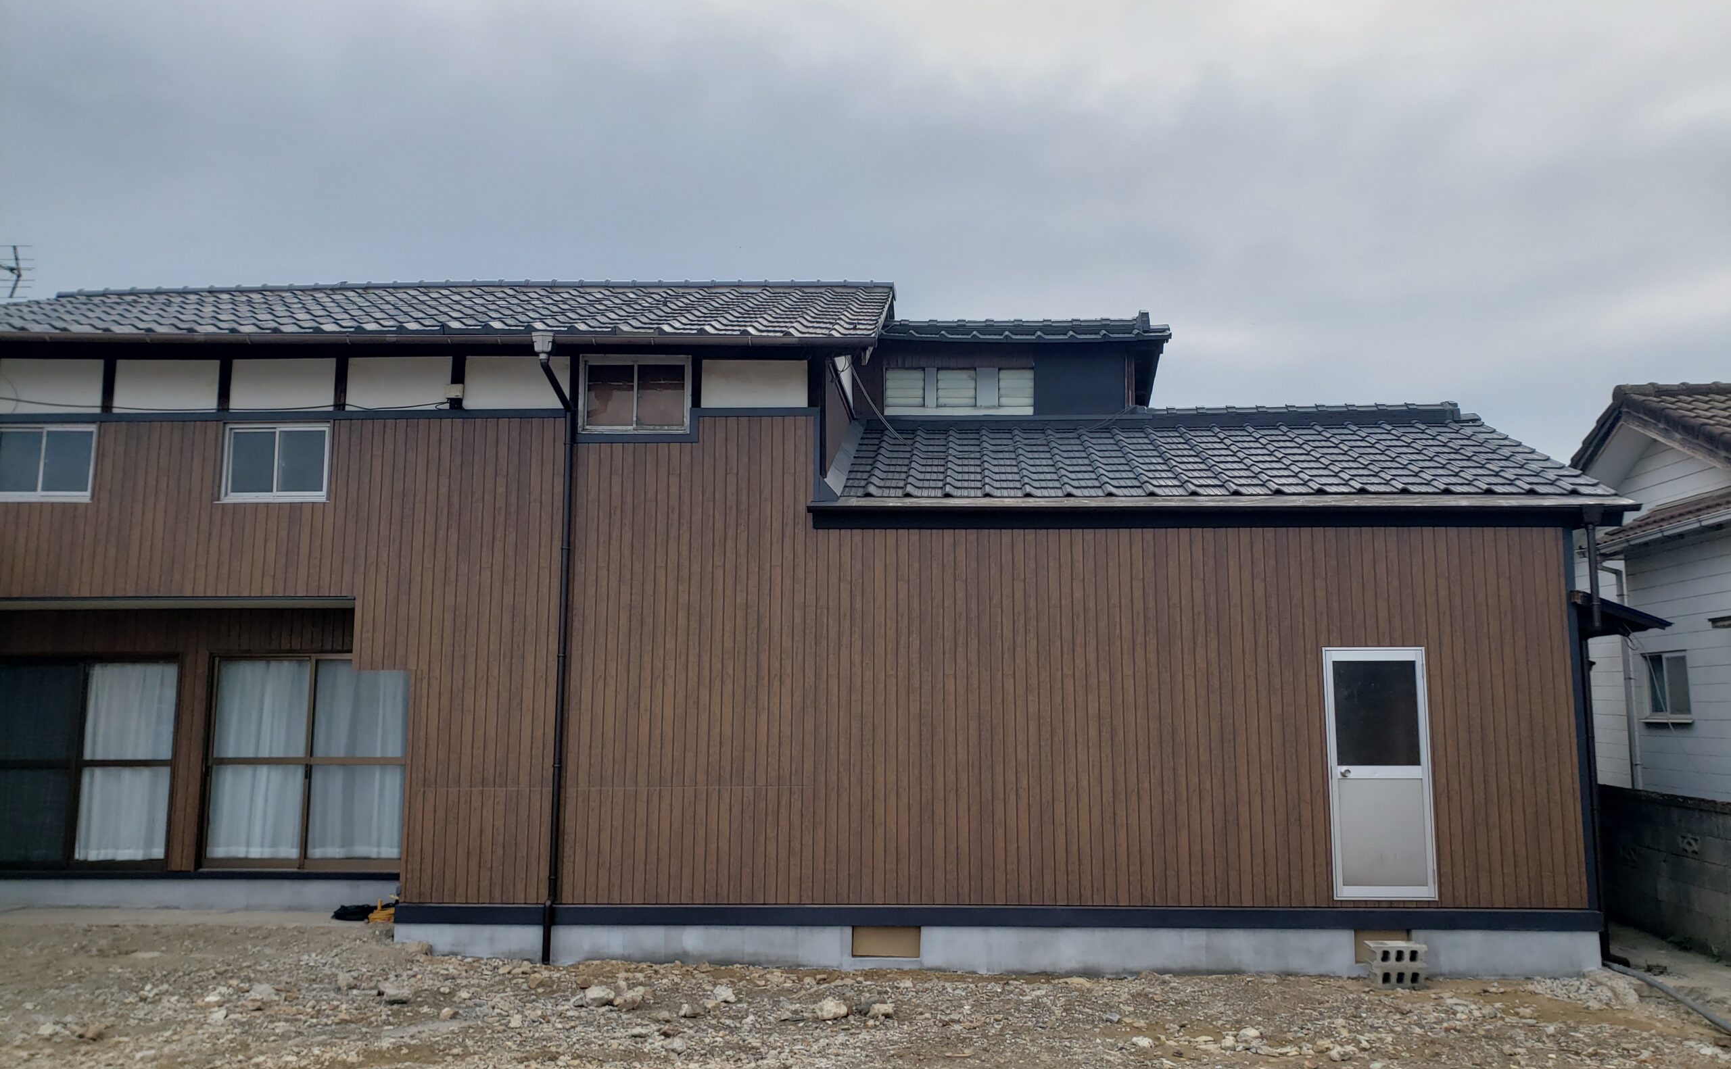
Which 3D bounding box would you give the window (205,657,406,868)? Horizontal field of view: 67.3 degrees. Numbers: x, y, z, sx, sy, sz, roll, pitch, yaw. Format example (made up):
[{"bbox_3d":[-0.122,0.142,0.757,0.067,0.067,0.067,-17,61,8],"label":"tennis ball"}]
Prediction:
[{"bbox_3d":[-4.751,1.941,11.137,1.770,1.789,0.110,0,-8,1],"label":"window"}]

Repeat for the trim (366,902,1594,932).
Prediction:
[{"bbox_3d":[0.949,2.851,9.654,8.970,0.146,0.050,0,-8,1],"label":"trim"}]

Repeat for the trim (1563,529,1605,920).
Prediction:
[{"bbox_3d":[5.383,1.389,9.803,0.082,2.870,0.080,0,-8,1],"label":"trim"}]

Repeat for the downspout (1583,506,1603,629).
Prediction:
[{"bbox_3d":[5.417,0.243,9.634,0.155,0.927,0.140,0,-8,1],"label":"downspout"}]

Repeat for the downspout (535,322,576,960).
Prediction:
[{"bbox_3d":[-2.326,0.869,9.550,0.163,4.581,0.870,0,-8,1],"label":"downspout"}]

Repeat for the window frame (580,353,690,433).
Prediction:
[{"bbox_3d":[-1.814,-1.103,10.272,0.885,0.634,0.090,0,-8,1],"label":"window frame"}]

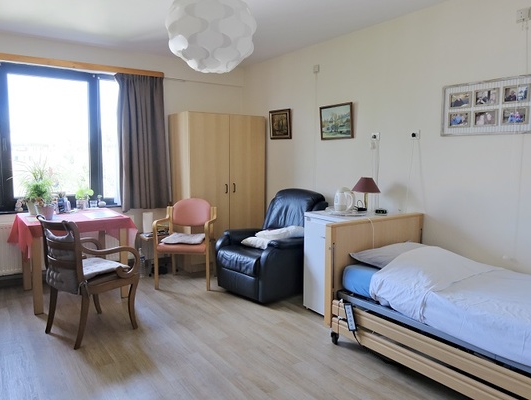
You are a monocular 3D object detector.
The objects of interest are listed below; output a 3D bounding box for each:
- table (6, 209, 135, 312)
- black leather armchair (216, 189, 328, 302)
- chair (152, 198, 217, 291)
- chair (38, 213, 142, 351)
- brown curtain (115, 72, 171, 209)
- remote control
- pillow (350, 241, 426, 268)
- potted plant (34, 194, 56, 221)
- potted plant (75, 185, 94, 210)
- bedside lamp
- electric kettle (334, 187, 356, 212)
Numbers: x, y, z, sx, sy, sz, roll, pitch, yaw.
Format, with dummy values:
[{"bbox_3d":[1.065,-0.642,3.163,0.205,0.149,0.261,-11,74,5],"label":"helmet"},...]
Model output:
[{"bbox_3d":[-1.831,0.521,3.840,0.880,0.745,0.870,-4,7,-36],"label":"table"},{"bbox_3d":[0.092,0.398,4.092,0.890,0.990,0.790,-5,8,-40],"label":"black leather armchair"},{"bbox_3d":[-0.809,0.448,4.204,0.570,0.850,0.560,1,6,5],"label":"chair"},{"bbox_3d":[-1.326,0.559,3.017,0.535,0.875,0.540,5,8,37],"label":"chair"},{"bbox_3d":[-1.391,-0.650,4.580,0.560,1.540,0.130,-4,8,-35],"label":"brown curtain"},{"bbox_3d":[0.538,0.737,2.511,0.030,0.165,0.062,-4,-10,-36],"label":"remote control"},{"bbox_3d":[0.978,0.390,2.705,0.650,0.150,0.450,-4,7,-36],"label":"pillow"},{"bbox_3d":[-1.980,0.068,3.596,0.170,0.220,0.170,-4,7,-36],"label":"potted plant"},{"bbox_3d":[-1.946,-0.027,4.296,0.180,0.260,0.180,-4,7,-36],"label":"potted plant"},{"bbox_3d":[0.915,-0.056,3.594,0.270,0.295,0.270,1,6,0],"label":"bedside lamp"},{"bbox_3d":[0.675,-0.006,3.401,0.180,0.210,0.135,4,7,30],"label":"electric kettle"}]

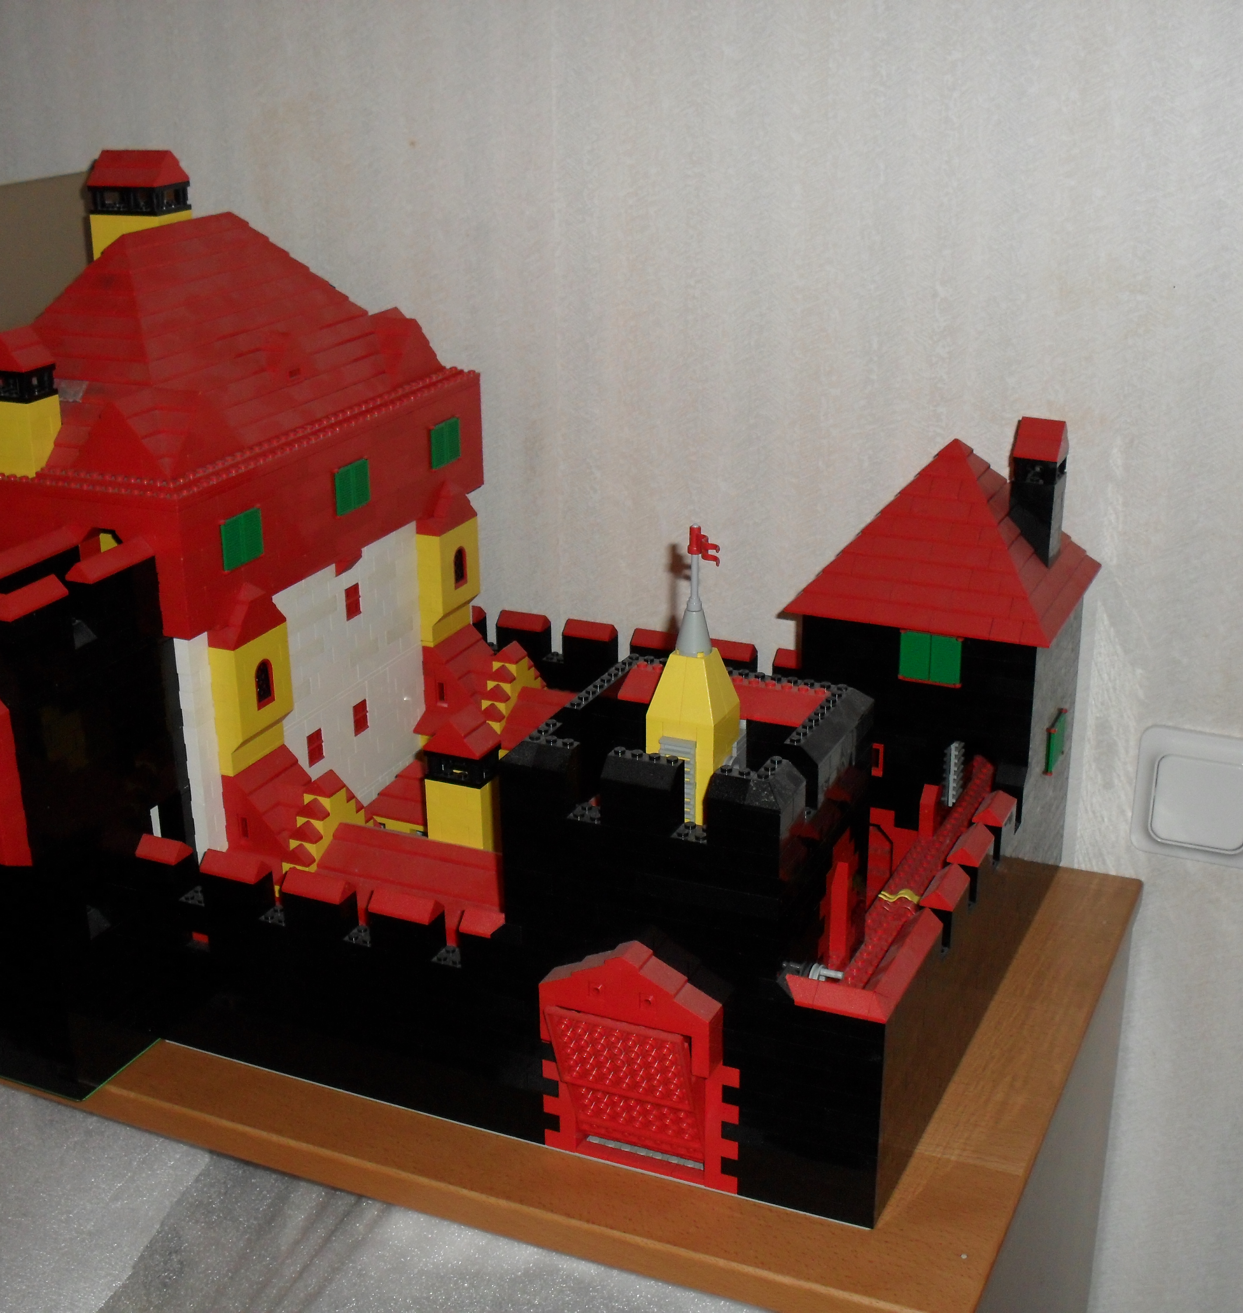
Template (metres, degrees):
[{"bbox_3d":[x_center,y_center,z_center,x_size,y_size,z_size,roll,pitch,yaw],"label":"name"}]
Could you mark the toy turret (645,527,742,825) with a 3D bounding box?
[{"bbox_3d":[0.033,0.008,0.785,0.033,0.136,0.033,8,22,23],"label":"toy turret"}]

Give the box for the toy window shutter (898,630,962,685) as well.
[{"bbox_3d":[0.163,0.002,0.941,0.033,0.027,0.004,8,22,23],"label":"toy window shutter"}]

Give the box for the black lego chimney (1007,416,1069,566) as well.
[{"bbox_3d":[0.229,-0.093,0.970,0.024,0.079,0.032,8,22,23],"label":"black lego chimney"}]

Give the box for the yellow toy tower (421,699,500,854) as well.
[{"bbox_3d":[-0.077,0.061,0.877,0.032,0.075,0.024,8,22,23],"label":"yellow toy tower"}]

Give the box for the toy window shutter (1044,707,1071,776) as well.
[{"bbox_3d":[0.248,0.049,1.006,0.004,0.028,0.032,8,22,23],"label":"toy window shutter"}]

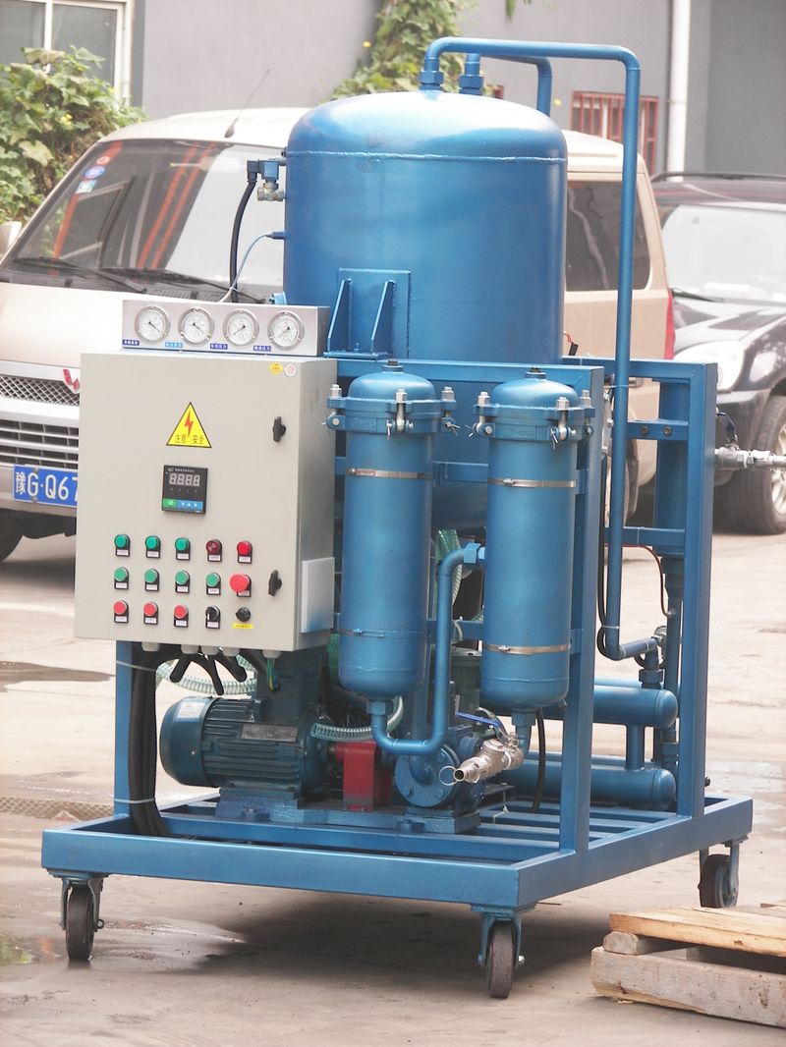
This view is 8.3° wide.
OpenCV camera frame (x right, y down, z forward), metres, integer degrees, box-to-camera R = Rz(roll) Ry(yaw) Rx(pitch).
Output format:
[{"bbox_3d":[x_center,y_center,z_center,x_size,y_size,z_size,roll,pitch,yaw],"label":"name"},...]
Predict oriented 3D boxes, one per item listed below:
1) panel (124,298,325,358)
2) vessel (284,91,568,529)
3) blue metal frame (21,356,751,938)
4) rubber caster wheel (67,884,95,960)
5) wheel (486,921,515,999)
[{"bbox_3d":[-0.350,-0.412,11.382,0.443,0.101,0.070,3,4,22],"label":"panel"},{"bbox_3d":[0.065,-0.461,11.725,0.604,0.947,0.604,2,4,0],"label":"vessel"},{"bbox_3d":[0.055,0.186,11.769,1.065,1.093,1.474,3,4,22],"label":"blue metal frame"},{"bbox_3d":[-0.653,0.838,11.361,0.045,0.156,0.156,2,4,3],"label":"rubber caster wheel"},{"bbox_3d":[0.219,0.884,11.005,0.045,0.156,0.156,1,4,-3],"label":"wheel"}]

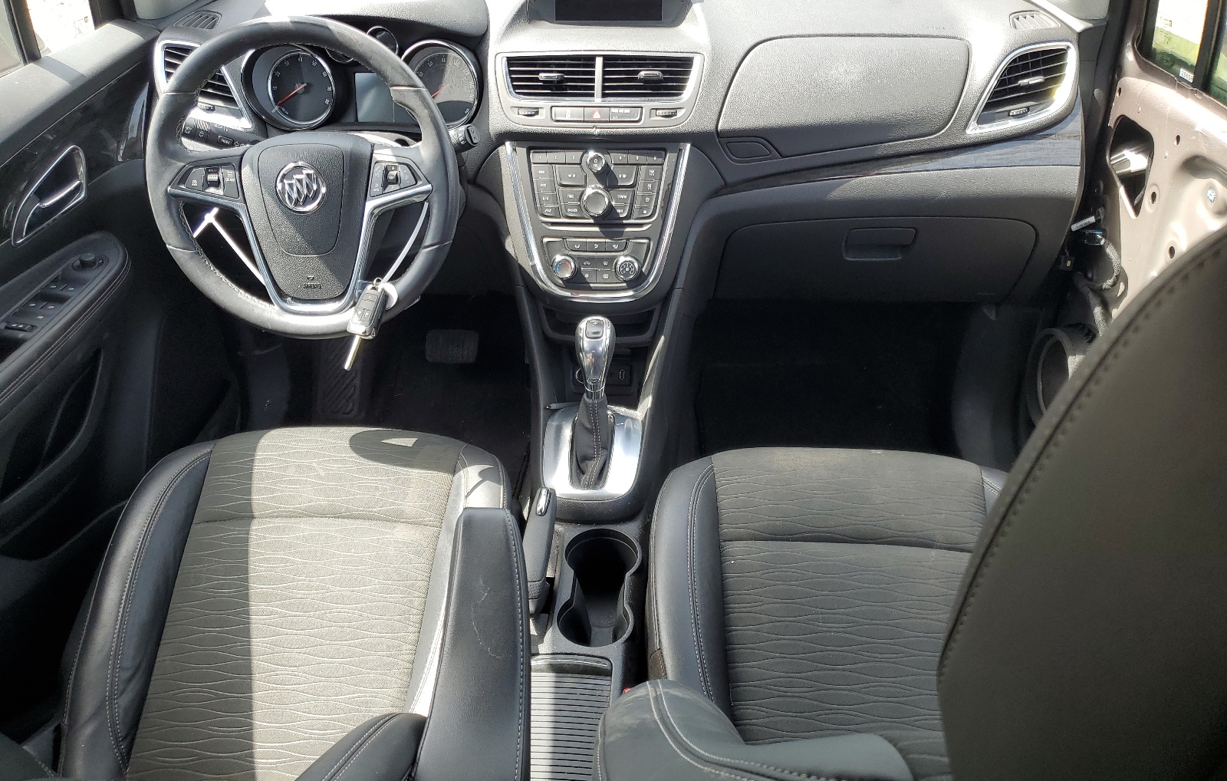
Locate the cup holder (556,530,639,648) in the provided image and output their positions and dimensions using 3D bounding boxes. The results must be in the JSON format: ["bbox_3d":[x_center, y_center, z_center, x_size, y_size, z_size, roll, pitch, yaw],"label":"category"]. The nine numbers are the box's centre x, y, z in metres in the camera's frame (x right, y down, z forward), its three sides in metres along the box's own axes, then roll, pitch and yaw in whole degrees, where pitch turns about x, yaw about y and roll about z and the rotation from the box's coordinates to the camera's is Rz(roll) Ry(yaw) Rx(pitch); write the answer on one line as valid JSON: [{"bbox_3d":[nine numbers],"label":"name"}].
[{"bbox_3d":[-0.017,0.246,1.054,0.088,0.075,0.176,2,35,4],"label":"cup holder"}]

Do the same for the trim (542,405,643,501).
[{"bbox_3d":[-0.027,0.083,1.217,0.132,0.040,0.165,2,41,4],"label":"trim"}]

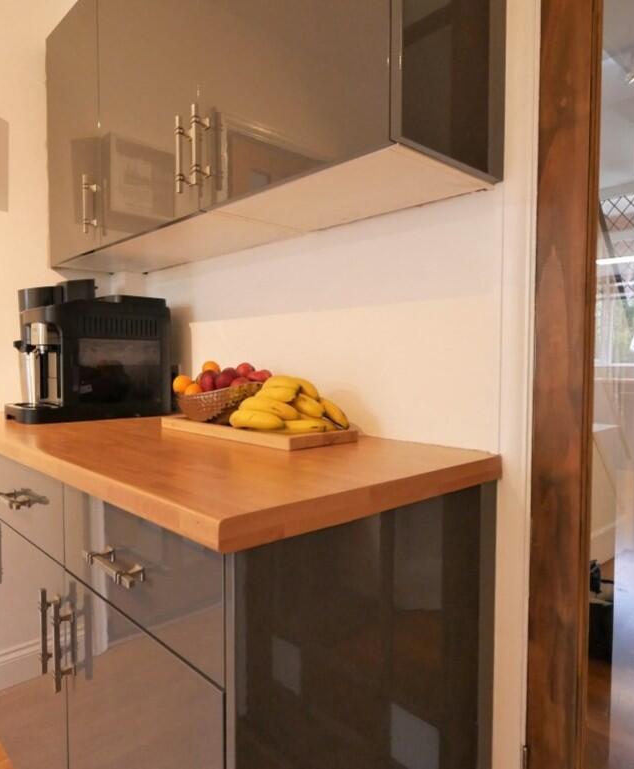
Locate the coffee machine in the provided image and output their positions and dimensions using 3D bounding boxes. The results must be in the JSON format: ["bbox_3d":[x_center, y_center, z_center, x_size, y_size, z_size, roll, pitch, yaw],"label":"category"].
[{"bbox_3d":[-0.657,-0.093,1.552,0.405,0.378,0.232,-2,3,-44],"label":"coffee machine"}]

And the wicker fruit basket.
[{"bbox_3d":[-0.234,0.043,1.316,0.205,0.086,0.225,-2,3,-44],"label":"wicker fruit basket"}]

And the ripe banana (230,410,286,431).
[{"bbox_3d":[-0.128,0.077,1.135,0.143,0.042,0.042,1,2,28],"label":"ripe banana"}]

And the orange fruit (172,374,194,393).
[{"bbox_3d":[-0.342,0.000,1.352,0.051,0.050,0.051,-2,3,-44],"label":"orange fruit"}]

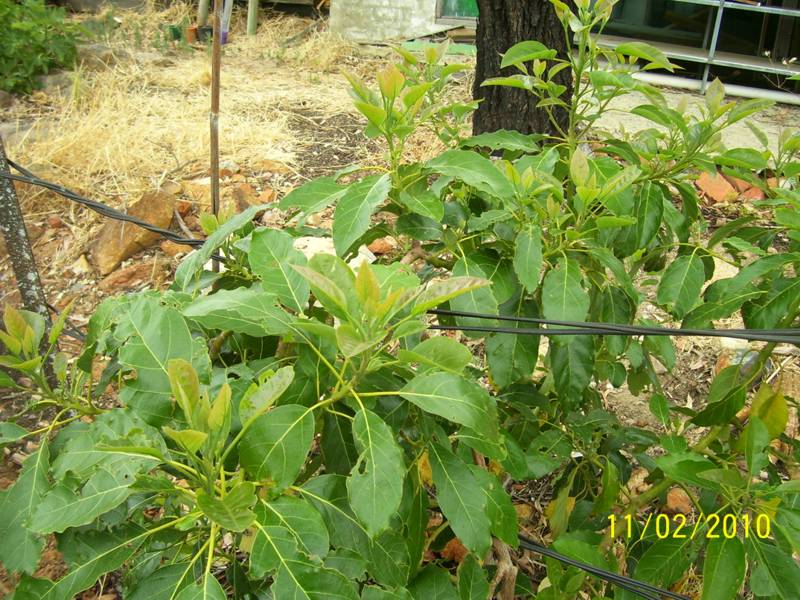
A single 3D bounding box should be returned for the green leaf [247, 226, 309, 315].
[{"bbox_3d":[-0.212,-0.052,1.380,0.095,0.030,0.201,-29,59,-12],"label":"green leaf"}]

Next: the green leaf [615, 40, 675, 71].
[{"bbox_3d":[0.547,-0.542,1.750,0.143,0.035,0.060,22,32,8],"label":"green leaf"}]

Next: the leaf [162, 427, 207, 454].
[{"bbox_3d":[-0.308,0.201,1.125,0.055,0.050,0.030,-42,14,-22],"label":"leaf"}]

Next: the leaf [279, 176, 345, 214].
[{"bbox_3d":[-0.190,-0.229,1.705,0.167,0.030,0.085,-25,43,-10],"label":"leaf"}]

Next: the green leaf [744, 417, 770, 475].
[{"bbox_3d":[0.726,0.297,1.595,0.055,0.142,0.025,-15,23,-27],"label":"green leaf"}]

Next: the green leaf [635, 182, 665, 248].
[{"bbox_3d":[0.467,-0.158,1.475,0.050,0.025,0.138,16,68,-10],"label":"green leaf"}]

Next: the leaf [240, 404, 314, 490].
[{"bbox_3d":[-0.178,0.214,1.140,0.092,0.030,0.148,25,55,20],"label":"leaf"}]

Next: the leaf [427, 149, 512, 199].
[{"bbox_3d":[0.124,-0.221,1.410,0.176,0.035,0.075,21,35,20],"label":"leaf"}]

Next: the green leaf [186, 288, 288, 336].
[{"bbox_3d":[-0.236,0.020,1.135,0.165,0.035,0.075,7,38,10],"label":"green leaf"}]

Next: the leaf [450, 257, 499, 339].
[{"bbox_3d":[0.137,-0.007,1.470,0.090,0.025,0.159,-6,68,-2],"label":"leaf"}]

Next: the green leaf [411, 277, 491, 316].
[{"bbox_3d":[0.065,-0.002,1.005,0.112,0.020,0.040,-22,36,16],"label":"green leaf"}]

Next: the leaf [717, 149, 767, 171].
[{"bbox_3d":[0.766,-0.311,1.760,0.111,0.025,0.055,11,36,21],"label":"leaf"}]

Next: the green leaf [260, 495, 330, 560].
[{"bbox_3d":[-0.154,0.334,1.155,0.147,0.030,0.085,36,57,20],"label":"green leaf"}]

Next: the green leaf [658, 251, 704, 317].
[{"bbox_3d":[0.634,-0.033,1.775,0.095,0.161,0.030,17,-11,11],"label":"green leaf"}]

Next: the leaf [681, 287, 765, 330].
[{"bbox_3d":[0.607,0.016,1.475,0.163,0.025,0.065,-19,47,-4],"label":"leaf"}]

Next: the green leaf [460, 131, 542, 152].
[{"bbox_3d":[0.212,-0.328,1.640,0.180,0.025,0.075,-7,31,-13],"label":"green leaf"}]

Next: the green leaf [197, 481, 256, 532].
[{"bbox_3d":[-0.212,0.253,0.960,0.062,0.020,0.074,-30,50,-32],"label":"green leaf"}]

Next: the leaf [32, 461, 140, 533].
[{"bbox_3d":[-0.425,0.270,1.065,0.139,0.025,0.080,-15,43,-12],"label":"leaf"}]

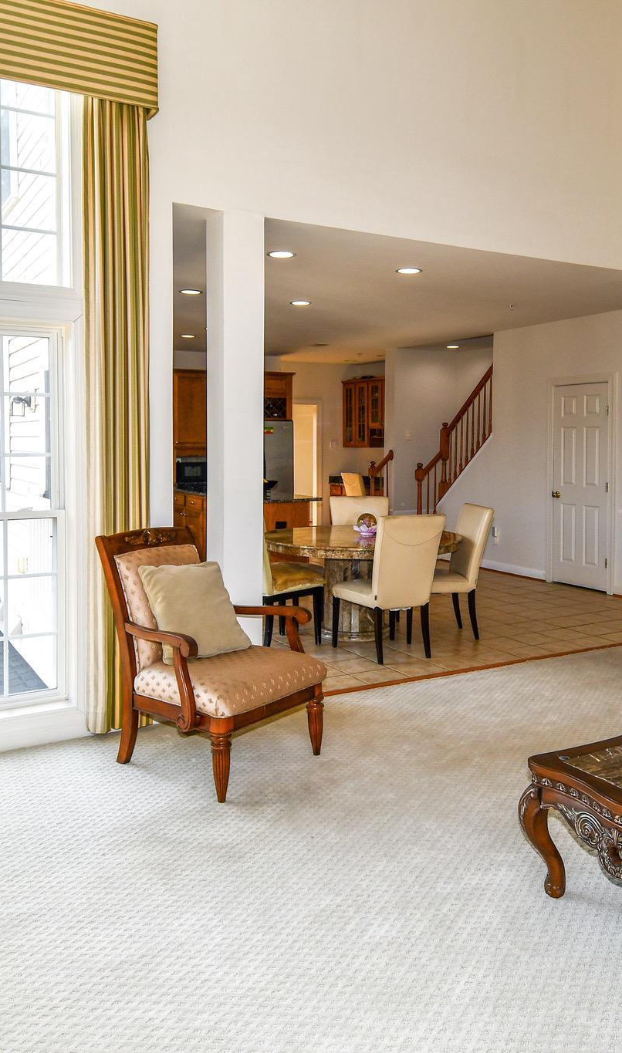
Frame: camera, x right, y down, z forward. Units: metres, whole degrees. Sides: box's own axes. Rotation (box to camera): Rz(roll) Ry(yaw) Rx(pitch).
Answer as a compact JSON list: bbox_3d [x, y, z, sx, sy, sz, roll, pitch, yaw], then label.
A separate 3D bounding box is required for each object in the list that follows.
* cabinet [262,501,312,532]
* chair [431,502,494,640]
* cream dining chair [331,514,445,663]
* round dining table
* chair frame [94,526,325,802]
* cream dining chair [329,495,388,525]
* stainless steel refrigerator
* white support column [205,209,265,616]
[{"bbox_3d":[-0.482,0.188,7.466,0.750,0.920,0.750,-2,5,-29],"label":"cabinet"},{"bbox_3d":[0.992,0.331,5.981,0.620,1.000,0.480,-1,5,-12],"label":"chair"},{"bbox_3d":[0.530,0.388,5.534,0.480,0.990,0.610,-2,5,-29],"label":"cream dining chair"},{"bbox_3d":[0.404,0.450,6.028,1.490,0.745,1.490,0,5,0],"label":"round dining table"},{"bbox_3d":[-0.460,0.586,3.751,0.860,1.020,0.700,4,6,39],"label":"chair frame"},{"bbox_3d":[0.458,0.270,6.520,0.480,0.990,0.610,-1,5,-9],"label":"cream dining chair"},{"bbox_3d":[-0.790,-0.521,10.600,0.910,1.770,0.760,-2,5,-29],"label":"stainless steel refrigerator"},{"bbox_3d":[-0.423,-0.364,4.463,0.270,2.740,0.270,-2,5,-29],"label":"white support column"}]

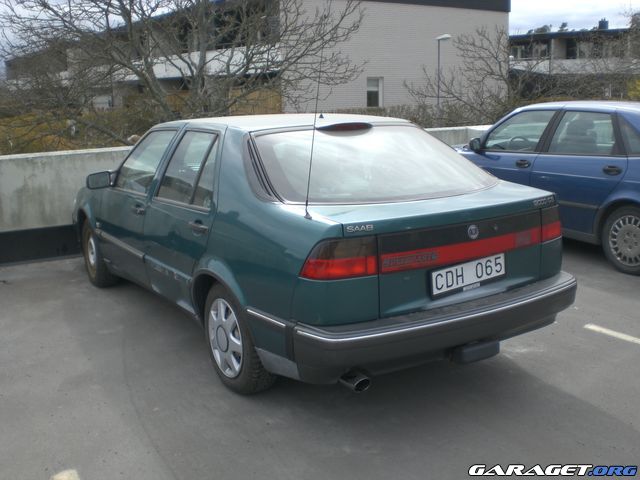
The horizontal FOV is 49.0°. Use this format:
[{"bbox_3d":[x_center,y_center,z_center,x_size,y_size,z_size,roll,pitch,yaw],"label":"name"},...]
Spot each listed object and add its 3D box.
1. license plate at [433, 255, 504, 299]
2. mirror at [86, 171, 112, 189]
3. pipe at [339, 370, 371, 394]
[{"bbox_3d":[0.723,0.162,3.369,0.485,0.116,0.025,-12,14,-32],"label":"license plate"},{"bbox_3d":[-1.607,-0.433,5.112,0.180,0.122,0.100,-8,13,-32],"label":"mirror"},{"bbox_3d":[0.145,0.627,3.146,0.070,0.070,0.150,-8,13,-32],"label":"pipe"}]

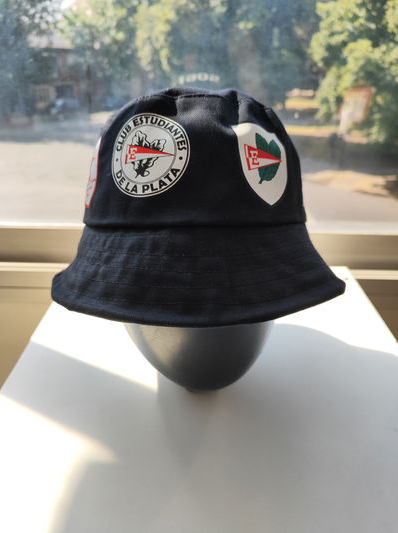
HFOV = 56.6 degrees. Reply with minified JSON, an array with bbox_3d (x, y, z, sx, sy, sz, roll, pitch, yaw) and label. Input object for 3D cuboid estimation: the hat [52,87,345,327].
[{"bbox_3d":[-0.001,-0.060,0.323,0.245,0.150,0.262,0,14,0],"label":"hat"}]

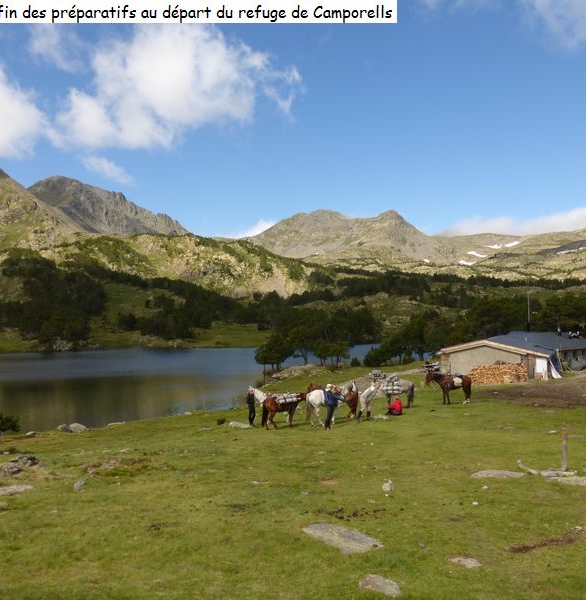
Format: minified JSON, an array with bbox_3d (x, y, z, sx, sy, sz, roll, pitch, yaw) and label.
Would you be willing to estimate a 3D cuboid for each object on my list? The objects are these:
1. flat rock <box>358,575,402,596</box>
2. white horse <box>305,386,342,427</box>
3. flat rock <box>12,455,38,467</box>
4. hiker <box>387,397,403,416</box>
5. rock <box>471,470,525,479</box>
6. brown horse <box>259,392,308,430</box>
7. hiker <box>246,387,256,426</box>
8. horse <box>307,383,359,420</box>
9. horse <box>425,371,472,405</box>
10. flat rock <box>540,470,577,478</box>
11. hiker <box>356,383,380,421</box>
[{"bbox_3d":[1.035,3.423,6.650,0.520,0.100,0.360,-2,-2,42],"label":"flat rock"},{"bbox_3d":[1.317,4.133,21.854,2.150,1.680,0.600,3,-5,-42],"label":"white horse"},{"bbox_3d":[-7.067,4.233,14.607,0.640,0.220,0.480,2,-4,-25],"label":"flat rock"},{"bbox_3d":[4.358,4.529,23.700,0.780,0.860,0.550,-1,-1,12],"label":"hiker"},{"bbox_3d":[4.335,3.691,11.700,1.100,0.140,0.500,0,-1,0],"label":"rock"},{"bbox_3d":[-0.216,4.237,21.850,2.100,1.550,0.600,3,-5,-38],"label":"brown horse"},{"bbox_3d":[-1.826,4.651,24.000,0.400,1.660,0.480,-1,-2,37],"label":"hiker"},{"bbox_3d":[1.695,4.355,23.800,2.150,1.580,0.580,-1,-4,13],"label":"horse"},{"bbox_3d":[8.015,4.511,28.556,2.300,1.720,0.550,1,-4,-17],"label":"horse"},{"bbox_3d":[5.648,3.683,11.803,0.760,0.100,0.420,-1,-4,22],"label":"flat rock"},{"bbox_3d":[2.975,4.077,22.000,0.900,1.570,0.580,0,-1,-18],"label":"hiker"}]

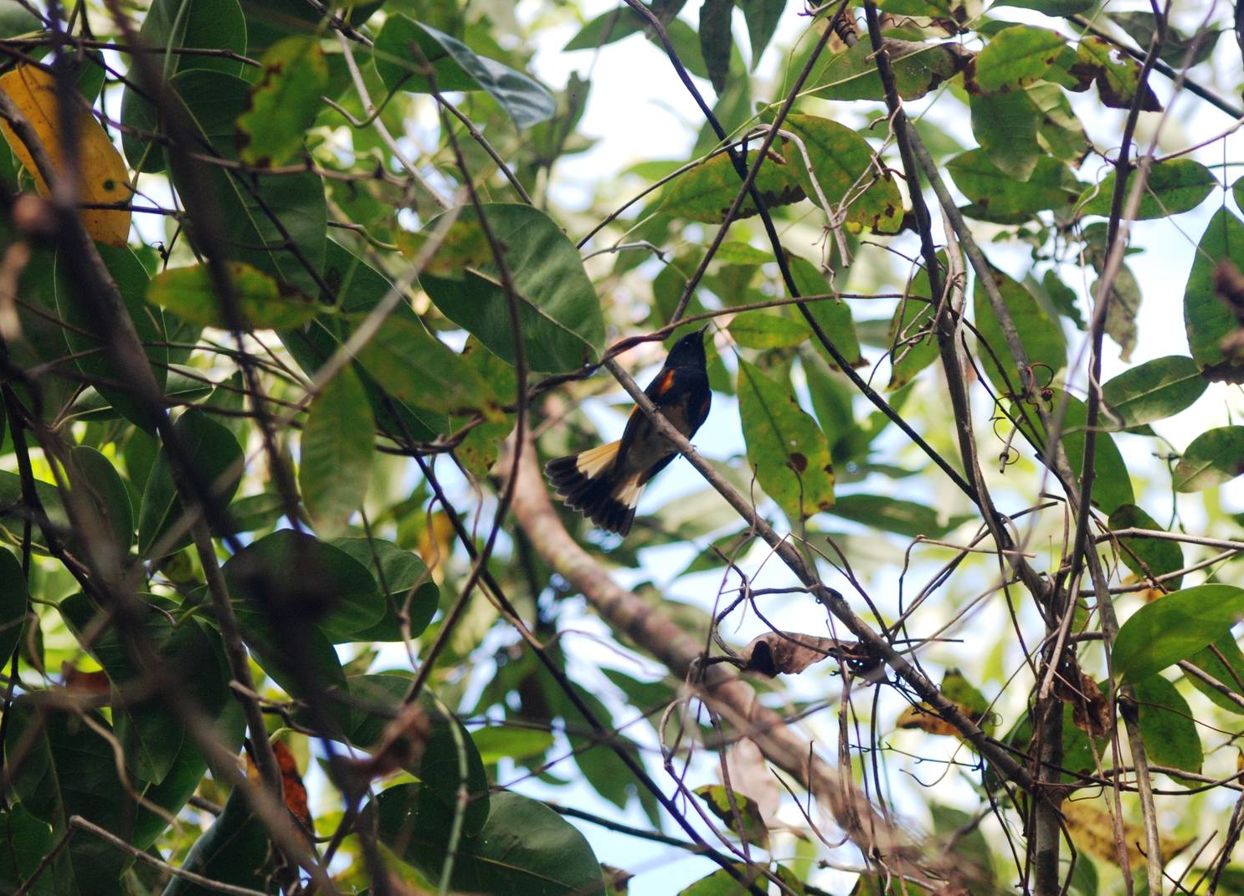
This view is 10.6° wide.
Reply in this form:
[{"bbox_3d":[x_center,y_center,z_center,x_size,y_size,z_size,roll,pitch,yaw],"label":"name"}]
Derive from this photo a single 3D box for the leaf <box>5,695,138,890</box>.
[{"bbox_3d":[-0.296,0.185,3.600,0.073,0.110,0.022,-13,-15,10],"label":"leaf"}]

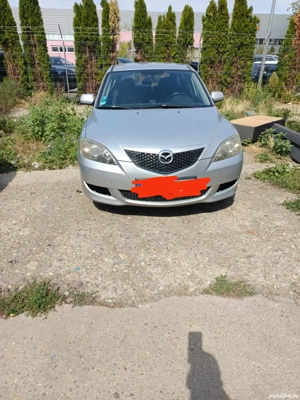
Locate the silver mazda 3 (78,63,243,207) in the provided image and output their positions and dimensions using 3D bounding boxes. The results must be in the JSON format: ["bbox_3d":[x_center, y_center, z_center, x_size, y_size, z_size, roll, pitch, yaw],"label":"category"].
[{"bbox_3d":[0.054,-1.352,4.310,1.820,1.460,4.400,-1,27,-2],"label":"silver mazda 3"}]

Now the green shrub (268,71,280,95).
[{"bbox_3d":[5.382,-5.013,12.036,0.550,1.000,0.550,0,27,0],"label":"green shrub"}]

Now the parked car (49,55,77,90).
[{"bbox_3d":[-5.367,-6.342,14.114,1.780,1.480,4.250,-20,33,-33],"label":"parked car"}]

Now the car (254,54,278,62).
[{"bbox_3d":[8.398,-10.373,21.650,4.400,1.520,1.780,15,30,26],"label":"car"}]

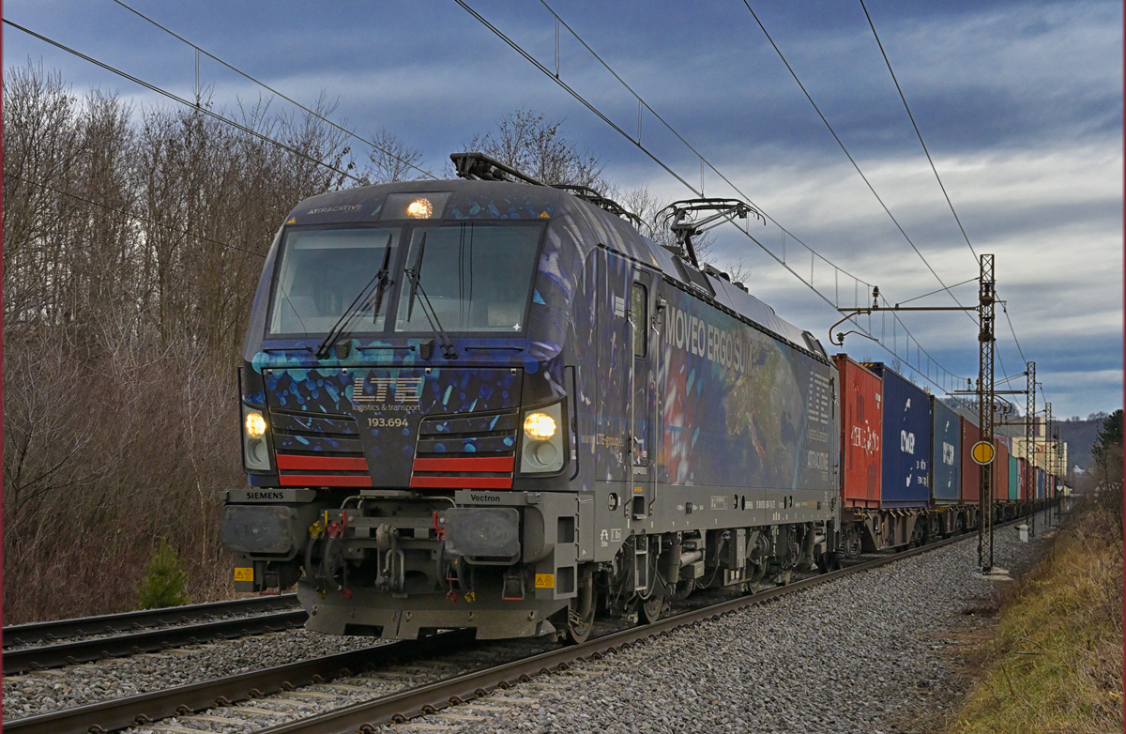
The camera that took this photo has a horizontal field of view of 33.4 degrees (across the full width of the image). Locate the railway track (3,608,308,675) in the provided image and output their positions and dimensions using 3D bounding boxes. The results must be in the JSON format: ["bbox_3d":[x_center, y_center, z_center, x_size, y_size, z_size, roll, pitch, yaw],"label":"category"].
[{"bbox_3d":[-3.676,2.611,18.127,0.150,0.170,6.300,0,-4,15],"label":"railway track"}]

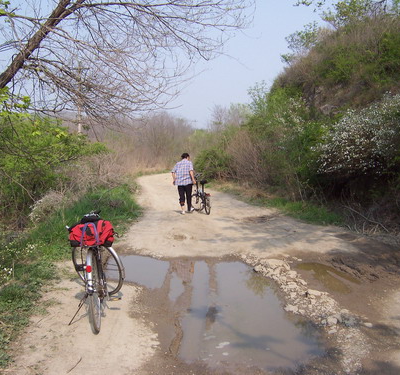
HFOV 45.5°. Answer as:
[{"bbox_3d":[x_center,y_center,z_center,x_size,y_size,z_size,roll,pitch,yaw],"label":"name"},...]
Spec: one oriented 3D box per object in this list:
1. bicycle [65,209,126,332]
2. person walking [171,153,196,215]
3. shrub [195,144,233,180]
[{"bbox_3d":[-0.960,0.690,4.340,0.550,0.950,1.680,0,2,-9],"label":"bicycle"},{"bbox_3d":[-0.452,-0.100,12.700,0.620,1.620,0.450,0,2,-5],"label":"person walking"},{"bbox_3d":[0.730,-1.290,25.500,2.100,2.050,2.000,0,2,0],"label":"shrub"}]

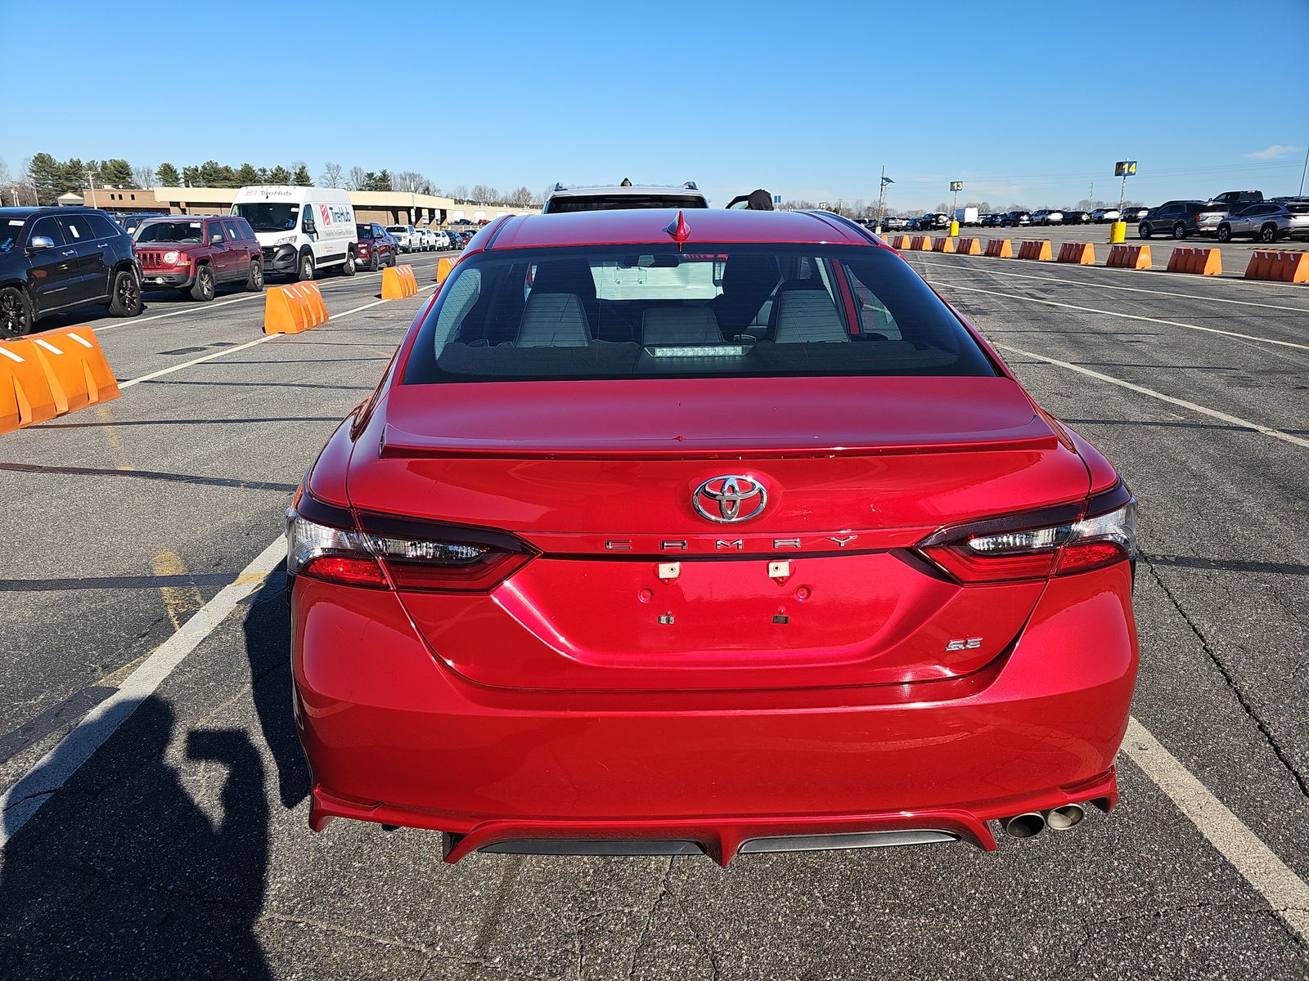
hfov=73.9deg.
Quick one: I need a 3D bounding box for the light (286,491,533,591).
[{"bbox_3d":[-0.478,0.111,1.698,0.540,0.180,0.220,3,17,9],"label":"light"}]

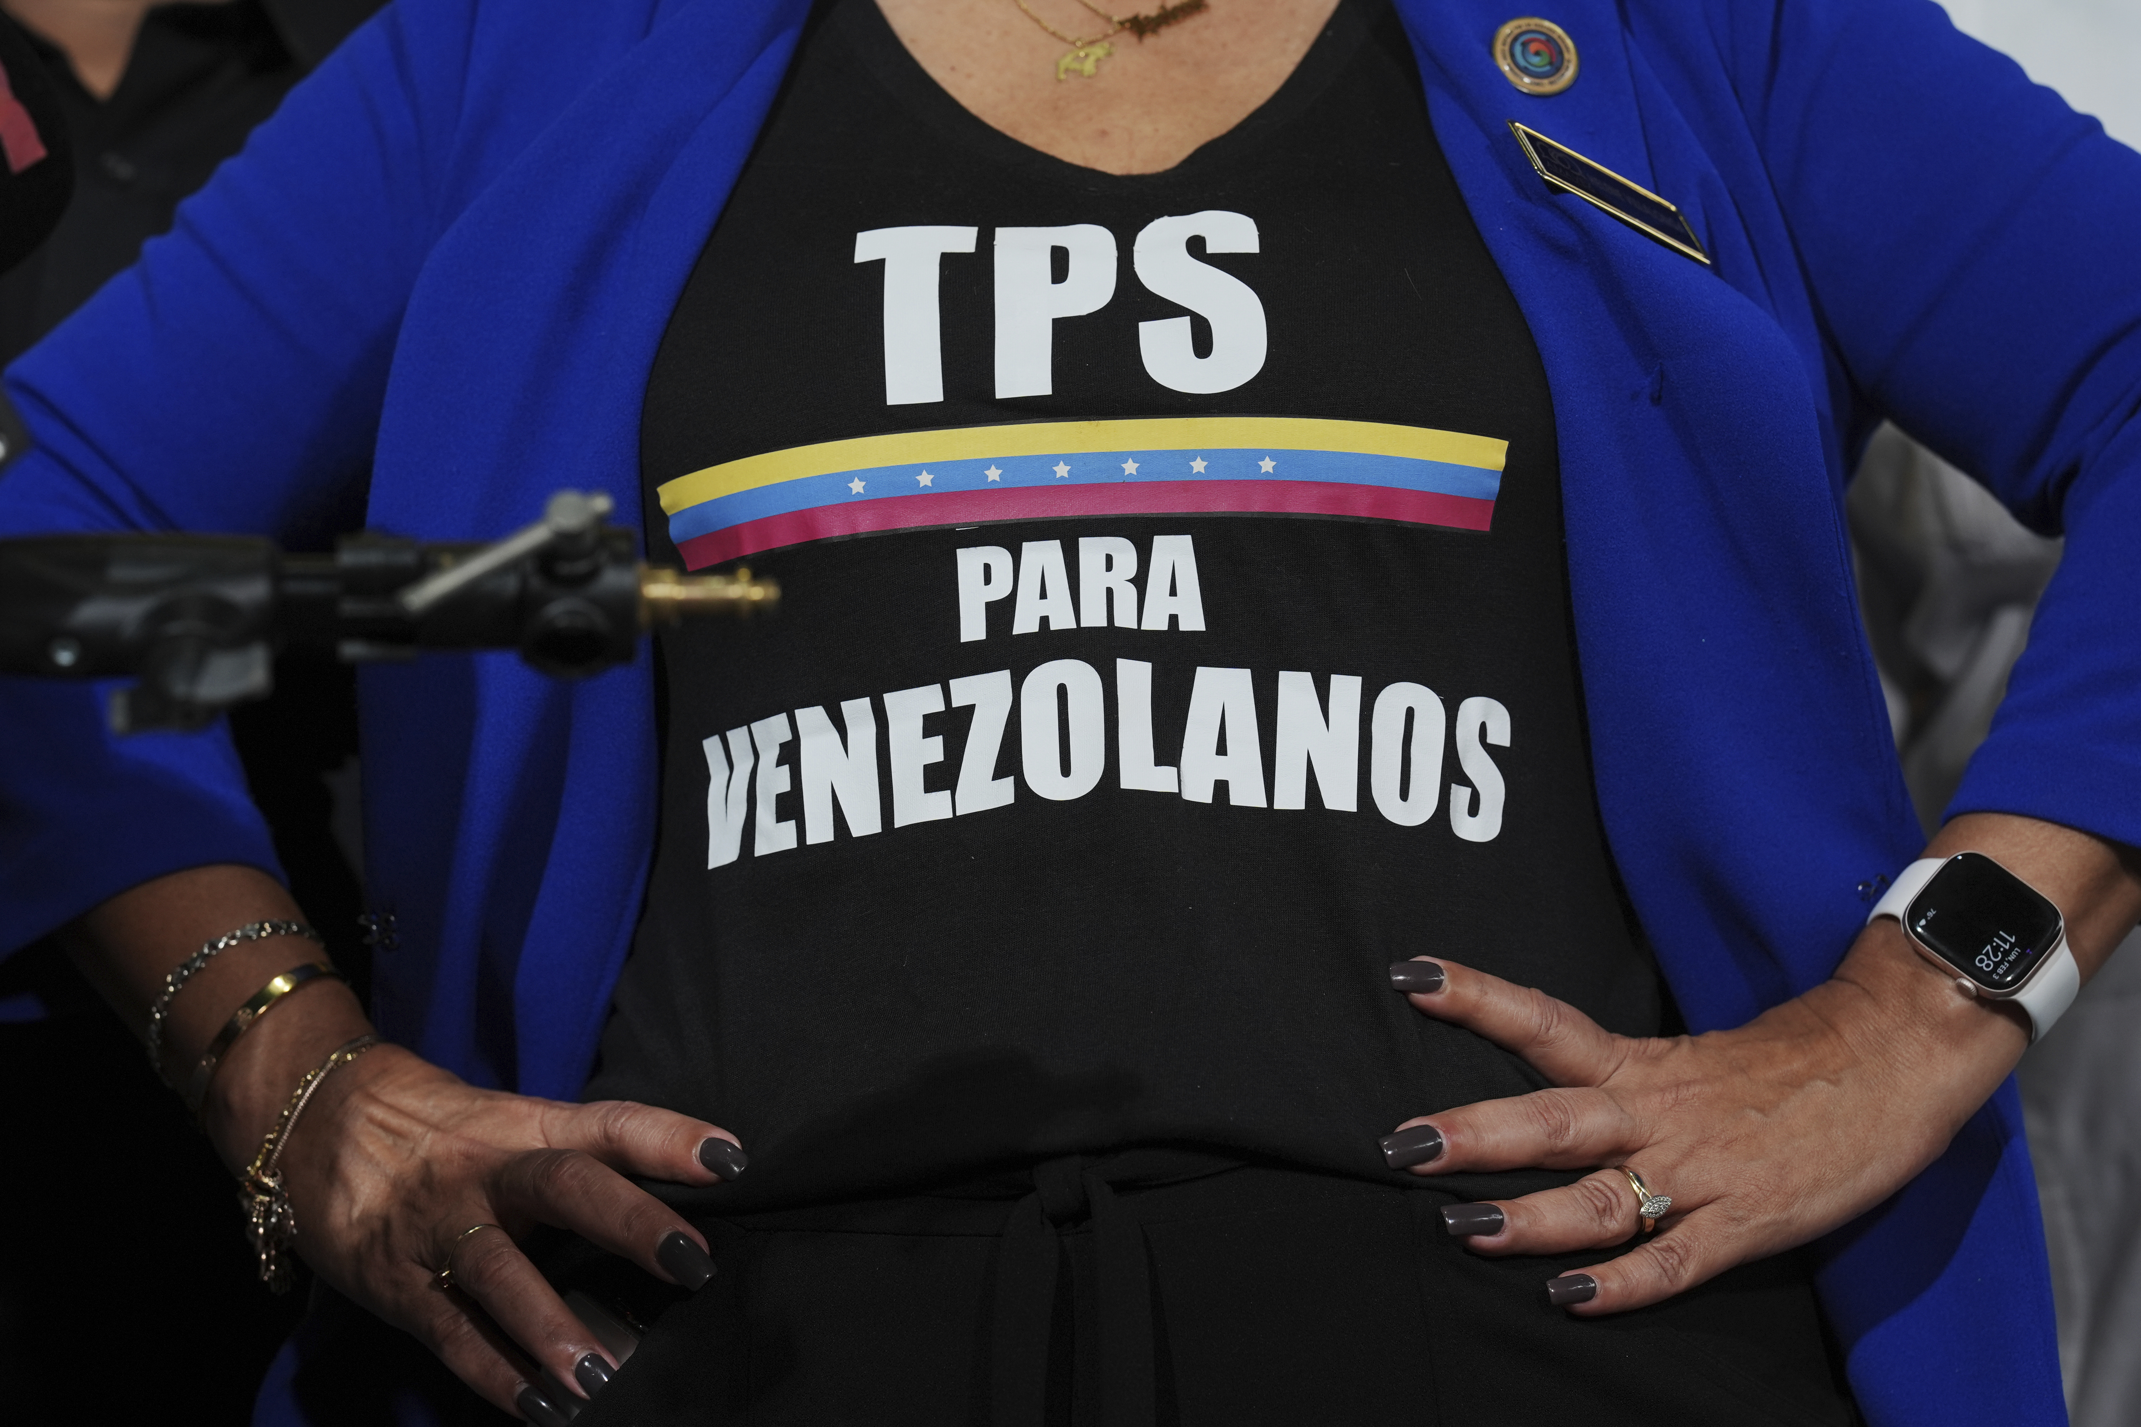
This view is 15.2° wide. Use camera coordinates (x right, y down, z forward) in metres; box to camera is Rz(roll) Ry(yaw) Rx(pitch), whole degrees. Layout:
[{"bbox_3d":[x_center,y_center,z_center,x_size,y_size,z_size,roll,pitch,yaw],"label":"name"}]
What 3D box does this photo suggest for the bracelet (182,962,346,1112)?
[{"bbox_3d":[-0.248,0.104,2.495,0.007,0.066,0.055,41,0,31],"label":"bracelet"}]

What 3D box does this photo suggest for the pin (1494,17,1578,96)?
[{"bbox_3d":[0.143,-0.201,2.460,0.028,0.028,0.004,0,-31,-22],"label":"pin"}]

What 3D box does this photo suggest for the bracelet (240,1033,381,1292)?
[{"bbox_3d":[-0.236,0.138,2.485,0.026,0.080,0.055,30,0,20],"label":"bracelet"}]

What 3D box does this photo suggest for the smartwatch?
[{"bbox_3d":[0.279,0.074,2.490,0.064,0.037,0.053,33,-21,3],"label":"smartwatch"}]

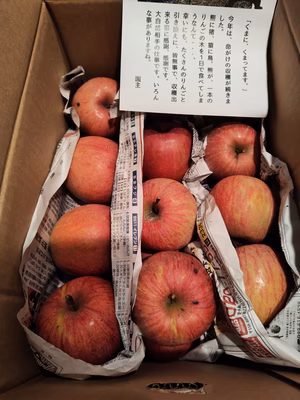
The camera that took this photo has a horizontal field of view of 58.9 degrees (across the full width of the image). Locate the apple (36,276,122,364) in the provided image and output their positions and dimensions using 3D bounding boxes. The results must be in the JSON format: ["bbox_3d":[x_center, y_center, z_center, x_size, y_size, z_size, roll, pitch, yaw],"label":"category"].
[{"bbox_3d":[-0.077,0.132,0.297,0.094,0.082,0.094,7,47,5],"label":"apple"}]

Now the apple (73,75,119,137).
[{"bbox_3d":[-0.073,-0.144,0.419,0.091,0.079,0.091,-3,97,-27],"label":"apple"}]

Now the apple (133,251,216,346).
[{"bbox_3d":[0.025,0.106,0.293,0.095,0.082,0.095,-2,70,5],"label":"apple"}]

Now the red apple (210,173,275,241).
[{"bbox_3d":[0.118,0.012,0.351,0.077,0.089,0.089,22,79,-32],"label":"red apple"}]

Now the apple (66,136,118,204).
[{"bbox_3d":[-0.071,-0.040,0.362,0.082,0.094,0.094,-13,44,27],"label":"apple"}]

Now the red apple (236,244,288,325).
[{"bbox_3d":[0.120,0.099,0.321,0.088,0.077,0.088,-9,51,29],"label":"red apple"}]

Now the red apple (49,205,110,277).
[{"bbox_3d":[-0.076,0.051,0.334,0.080,0.092,0.092,-13,44,27],"label":"red apple"}]

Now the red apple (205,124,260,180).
[{"bbox_3d":[0.128,-0.073,0.406,0.084,0.073,0.084,0,99,3],"label":"red apple"}]

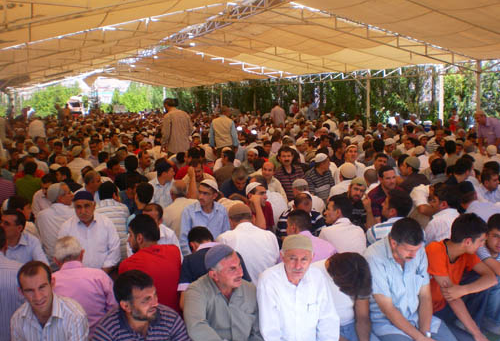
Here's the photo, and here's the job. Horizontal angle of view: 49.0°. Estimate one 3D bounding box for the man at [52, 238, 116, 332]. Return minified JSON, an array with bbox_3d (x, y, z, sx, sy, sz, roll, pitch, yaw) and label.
[{"bbox_3d":[-1.018,0.809,3.376,0.580,0.900,0.720,-2,8,-10],"label":"man"}]

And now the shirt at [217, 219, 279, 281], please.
[{"bbox_3d":[-0.004,0.589,3.850,0.480,0.560,0.300,-1,7,-9],"label":"shirt"}]

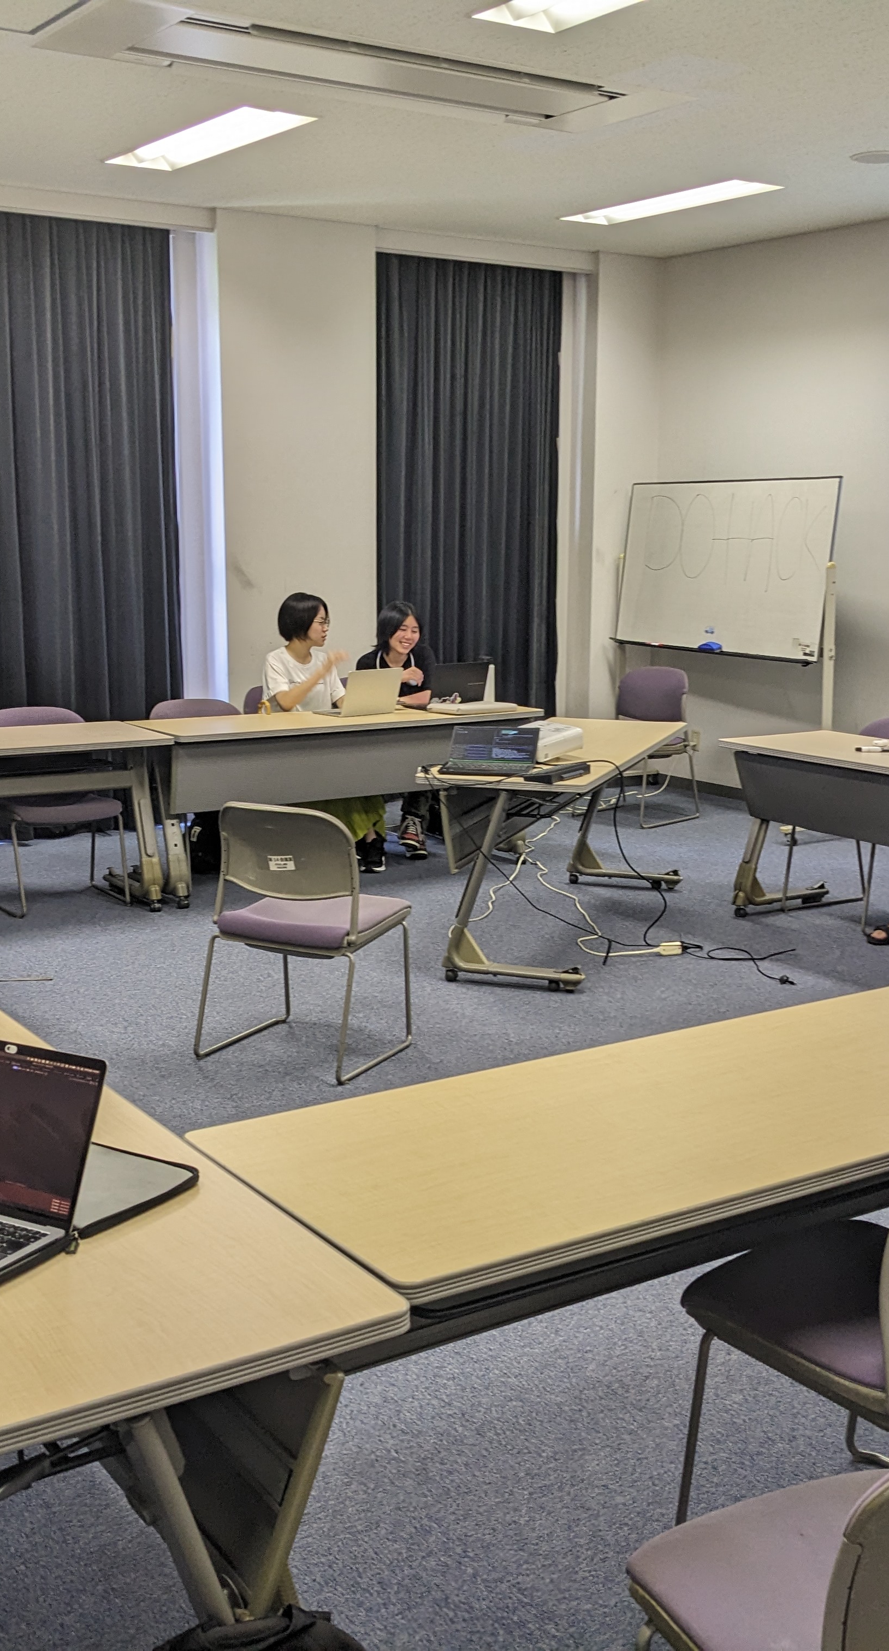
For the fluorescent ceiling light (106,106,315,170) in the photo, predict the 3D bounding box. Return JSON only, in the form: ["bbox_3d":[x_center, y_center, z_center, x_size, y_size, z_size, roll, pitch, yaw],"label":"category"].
[{"bbox_3d":[-0.939,-2.718,6.749,0.320,0.080,1.270,-6,13,-33],"label":"fluorescent ceiling light"}]

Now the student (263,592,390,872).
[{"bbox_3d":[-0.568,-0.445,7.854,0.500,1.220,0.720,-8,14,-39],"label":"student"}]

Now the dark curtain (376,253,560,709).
[{"bbox_3d":[0.128,-1.610,9.423,1.270,2.860,0.150,-7,13,-33],"label":"dark curtain"}]

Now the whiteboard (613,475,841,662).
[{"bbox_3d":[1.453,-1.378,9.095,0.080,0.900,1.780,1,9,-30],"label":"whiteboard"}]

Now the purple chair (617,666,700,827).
[{"bbox_3d":[1.028,-0.433,9.052,0.510,0.780,0.510,-10,15,-44],"label":"purple chair"}]

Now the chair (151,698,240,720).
[{"bbox_3d":[-1.030,-0.159,7.549,0.510,0.780,0.520,-7,13,-33],"label":"chair"}]

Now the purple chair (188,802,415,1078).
[{"bbox_3d":[-0.398,0.304,5.043,0.490,0.775,0.510,5,12,25],"label":"purple chair"}]

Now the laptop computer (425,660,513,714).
[{"bbox_3d":[-0.001,-0.652,7.890,0.311,0.206,0.309,-7,13,-34],"label":"laptop computer"}]

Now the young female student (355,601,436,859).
[{"bbox_3d":[-0.213,-0.473,8.152,0.470,1.180,0.750,-5,12,-28],"label":"young female student"}]

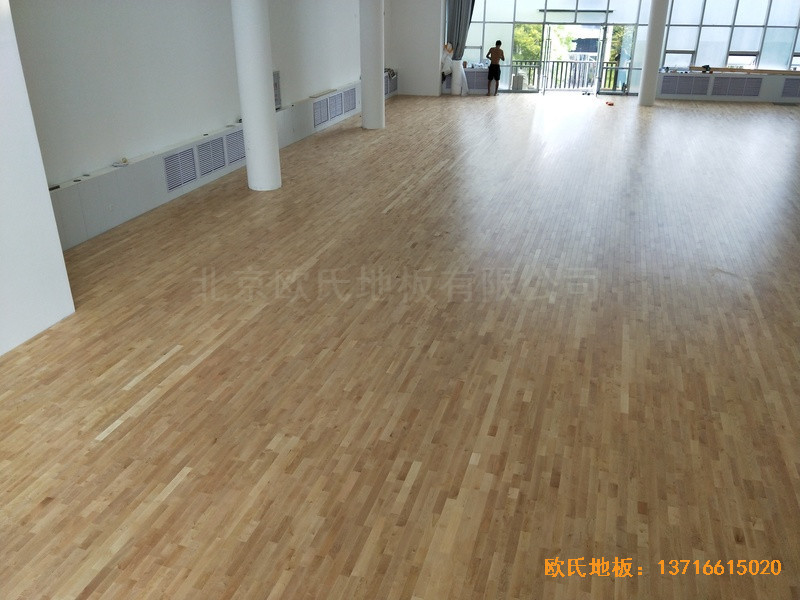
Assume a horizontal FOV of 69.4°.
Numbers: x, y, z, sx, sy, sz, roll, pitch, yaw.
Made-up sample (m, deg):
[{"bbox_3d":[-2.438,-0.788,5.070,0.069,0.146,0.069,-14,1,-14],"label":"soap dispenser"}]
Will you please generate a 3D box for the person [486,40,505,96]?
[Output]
[{"bbox_3d":[3.140,-7.600,18.970,0.550,1.690,0.360,9,29,17],"label":"person"}]

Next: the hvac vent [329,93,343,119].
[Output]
[{"bbox_3d":[-1.637,-4.991,14.911,0.050,0.540,0.770,9,29,17],"label":"hvac vent"}]

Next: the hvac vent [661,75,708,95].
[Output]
[{"bbox_3d":[9.045,-6.783,18.299,1.330,0.540,0.050,9,29,17],"label":"hvac vent"}]

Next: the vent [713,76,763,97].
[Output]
[{"bbox_3d":[10.422,-6.585,17.862,1.320,0.530,0.050,9,29,17],"label":"vent"}]

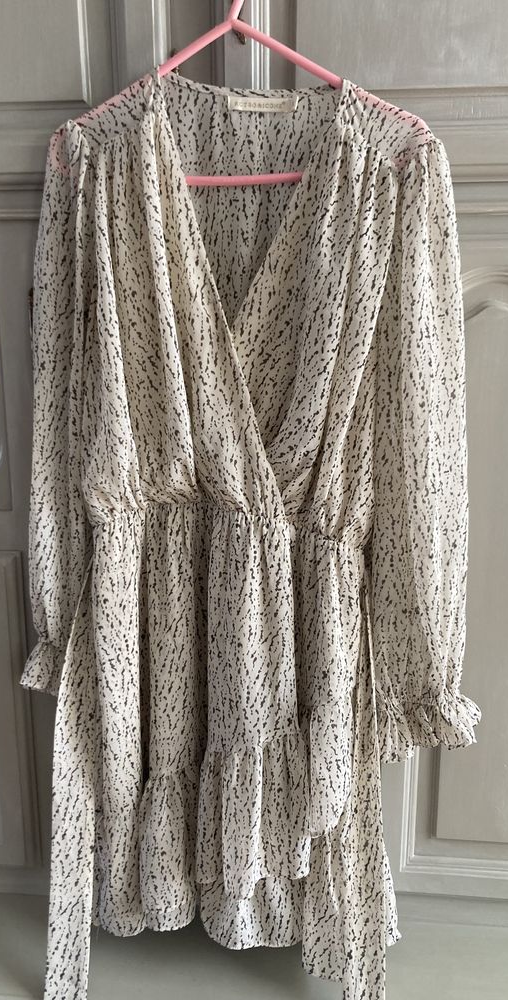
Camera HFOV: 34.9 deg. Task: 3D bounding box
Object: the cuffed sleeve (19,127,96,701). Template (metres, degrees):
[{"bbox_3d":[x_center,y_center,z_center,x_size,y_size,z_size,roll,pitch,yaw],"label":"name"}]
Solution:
[{"bbox_3d":[-0.211,-0.080,0.885,0.090,0.620,0.100,4,11,9],"label":"cuffed sleeve"}]

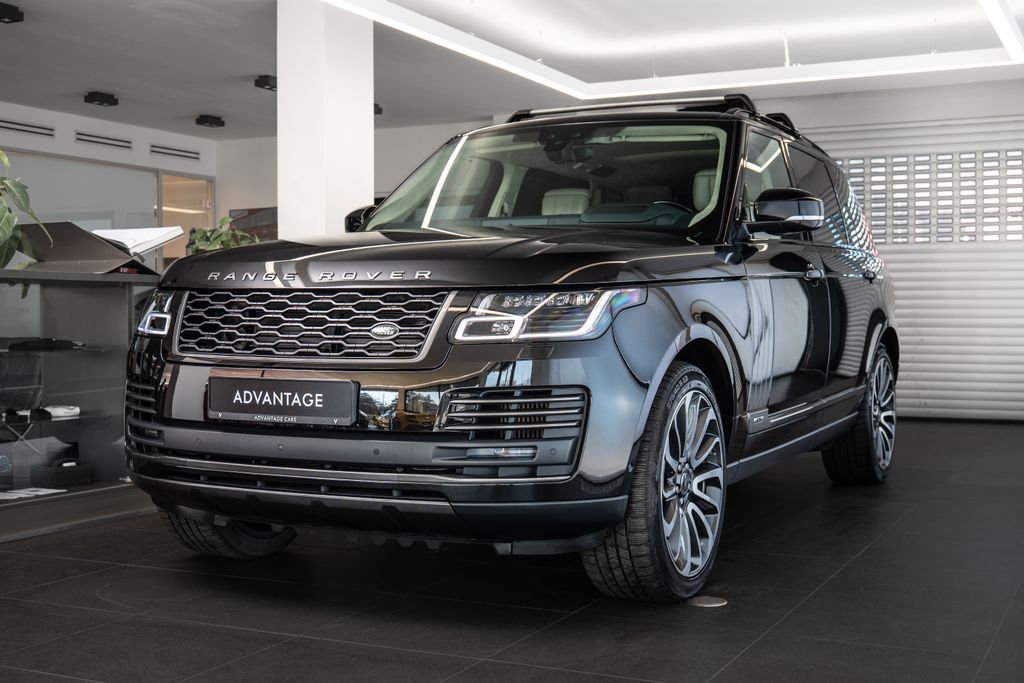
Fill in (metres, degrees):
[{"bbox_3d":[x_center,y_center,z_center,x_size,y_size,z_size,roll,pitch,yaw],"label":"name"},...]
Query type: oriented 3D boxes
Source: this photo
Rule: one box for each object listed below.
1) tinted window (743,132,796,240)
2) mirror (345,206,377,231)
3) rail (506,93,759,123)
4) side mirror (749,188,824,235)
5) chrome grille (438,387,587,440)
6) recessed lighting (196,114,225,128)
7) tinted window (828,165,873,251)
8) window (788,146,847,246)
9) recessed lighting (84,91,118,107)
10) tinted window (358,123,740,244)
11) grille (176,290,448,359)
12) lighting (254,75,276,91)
[{"bbox_3d":[1.055,-0.633,5.237,0.060,0.480,0.950,-19,-7,26],"label":"tinted window"},{"bbox_3d":[-0.678,-0.526,5.866,0.270,0.185,0.160,0,1,27],"label":"mirror"},{"bbox_3d":[0.534,-1.093,6.110,1.270,0.115,0.090,0,1,27],"label":"rail"},{"bbox_3d":[1.054,-0.508,4.949,0.270,0.185,0.160,0,1,27],"label":"side mirror"},{"bbox_3d":[-0.013,0.194,3.517,0.420,0.155,0.110,-1,-2,5],"label":"chrome grille"},{"bbox_3d":[-2.868,-2.103,12.211,0.140,0.088,0.262,0,1,26],"label":"recessed lighting"},{"bbox_3d":[1.769,-0.693,6.769,0.080,0.440,0.850,-19,-5,18],"label":"tinted window"},{"bbox_3d":[1.432,-0.671,6.010,0.060,0.460,0.820,-20,-8,25],"label":"window"},{"bbox_3d":[-3.498,-2.073,10.933,0.140,0.088,0.262,0,1,26],"label":"recessed lighting"},{"bbox_3d":[0.198,-0.688,5.449,1.500,0.160,0.830,0,41,27],"label":"tinted window"},{"bbox_3d":[-0.644,-0.052,3.799,0.950,0.200,0.110,0,-17,27],"label":"grille"},{"bbox_3d":[-1.909,-2.063,10.195,0.140,0.088,0.262,0,1,26],"label":"lighting"}]

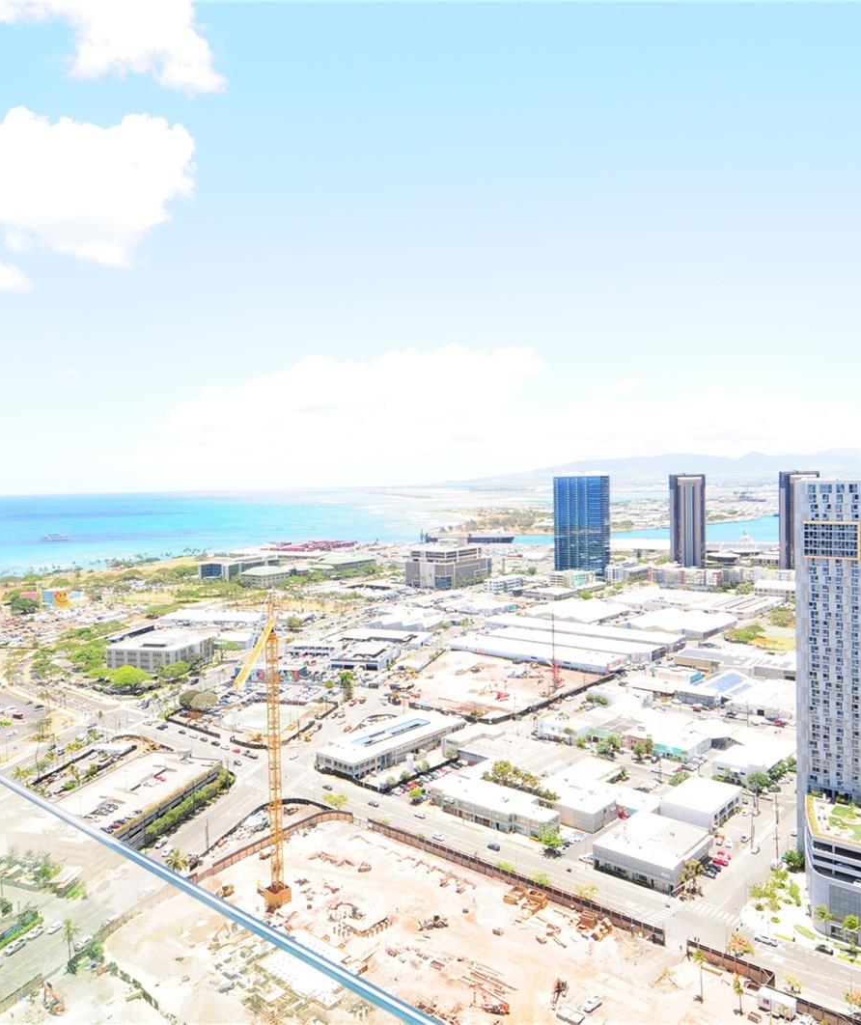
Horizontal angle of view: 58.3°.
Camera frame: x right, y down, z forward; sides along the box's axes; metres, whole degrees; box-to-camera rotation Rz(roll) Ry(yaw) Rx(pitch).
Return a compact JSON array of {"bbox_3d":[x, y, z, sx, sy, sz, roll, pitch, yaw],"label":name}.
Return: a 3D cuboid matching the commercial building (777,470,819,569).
[{"bbox_3d":[446.139,12.629,933.080,34.500,126.000,34.500,-1,2,4],"label":"commercial building"}]

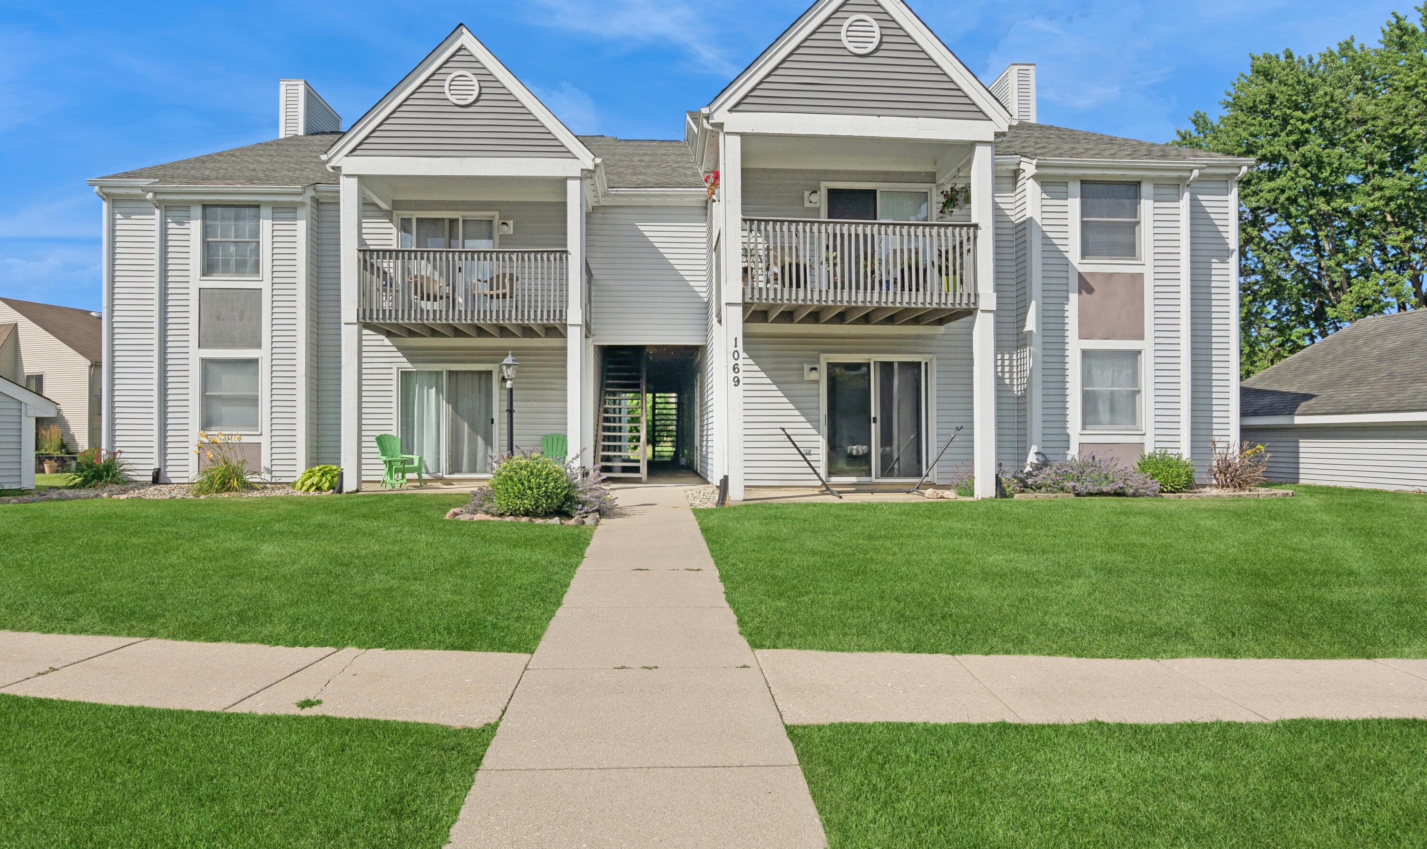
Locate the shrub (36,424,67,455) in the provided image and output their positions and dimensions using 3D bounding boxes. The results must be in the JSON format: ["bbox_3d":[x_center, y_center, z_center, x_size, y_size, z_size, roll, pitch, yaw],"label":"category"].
[{"bbox_3d":[-15.661,0.357,16.900,0.750,0.760,0.650,0,0,-3],"label":"shrub"}]

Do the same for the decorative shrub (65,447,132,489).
[{"bbox_3d":[-10.687,0.746,12.400,1.050,0.720,0.850,0,0,-3],"label":"decorative shrub"}]

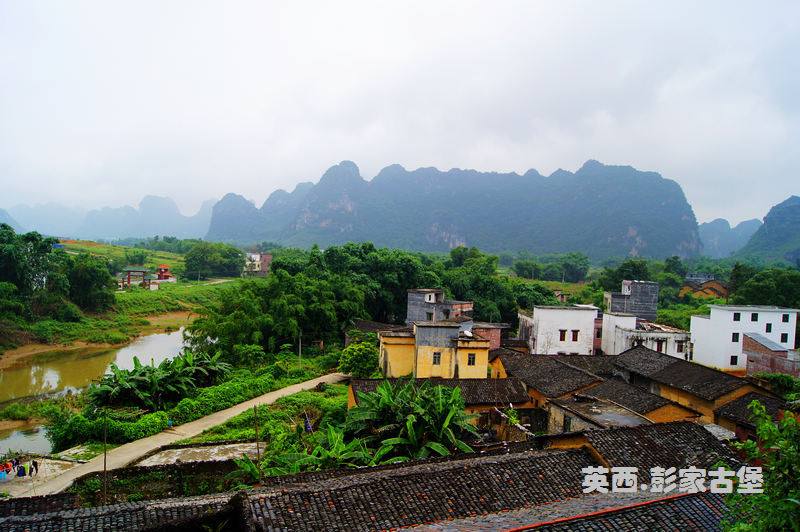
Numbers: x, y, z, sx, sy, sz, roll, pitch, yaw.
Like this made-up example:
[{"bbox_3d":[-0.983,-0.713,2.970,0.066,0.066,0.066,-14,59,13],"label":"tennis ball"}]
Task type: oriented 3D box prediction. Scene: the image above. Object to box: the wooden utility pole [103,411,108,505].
[{"bbox_3d":[-17.686,11.469,36.001,0.130,5.750,0.130,2,3,0],"label":"wooden utility pole"}]

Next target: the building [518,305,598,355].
[{"bbox_3d":[20.827,9.119,79.579,7.600,8.300,8.200,2,3,-5],"label":"building"}]

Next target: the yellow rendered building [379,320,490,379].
[{"bbox_3d":[4.310,10.966,76.000,13.300,7.400,8.500,2,4,6],"label":"yellow rendered building"}]

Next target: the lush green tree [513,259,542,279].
[{"bbox_3d":[50.220,0.992,238.000,10.800,8.200,9.500,2,4,0],"label":"lush green tree"}]

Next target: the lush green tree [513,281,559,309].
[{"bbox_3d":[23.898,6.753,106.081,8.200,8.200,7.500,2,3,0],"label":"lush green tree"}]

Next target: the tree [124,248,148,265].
[{"bbox_3d":[-90.104,-1.539,205.000,7.500,8.800,7.500,2,4,0],"label":"tree"}]

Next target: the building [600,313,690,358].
[{"bbox_3d":[36.001,11.060,89.000,11.200,7.800,9.000,2,4,12],"label":"building"}]

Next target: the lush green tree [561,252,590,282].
[{"bbox_3d":[67.331,0.767,230.000,11.200,11.700,10.500,2,4,0],"label":"lush green tree"}]

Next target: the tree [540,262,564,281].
[{"bbox_3d":[63.598,2.607,249.995,10.000,8.120,9.000,2,3,0],"label":"tree"}]

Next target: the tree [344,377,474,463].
[{"bbox_3d":[0.854,11.543,44.500,9.000,5.800,7.500,2,4,0],"label":"tree"}]

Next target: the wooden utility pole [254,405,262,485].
[{"bbox_3d":[-8.025,10.180,34.000,0.130,4.650,0.130,-3,4,0],"label":"wooden utility pole"}]

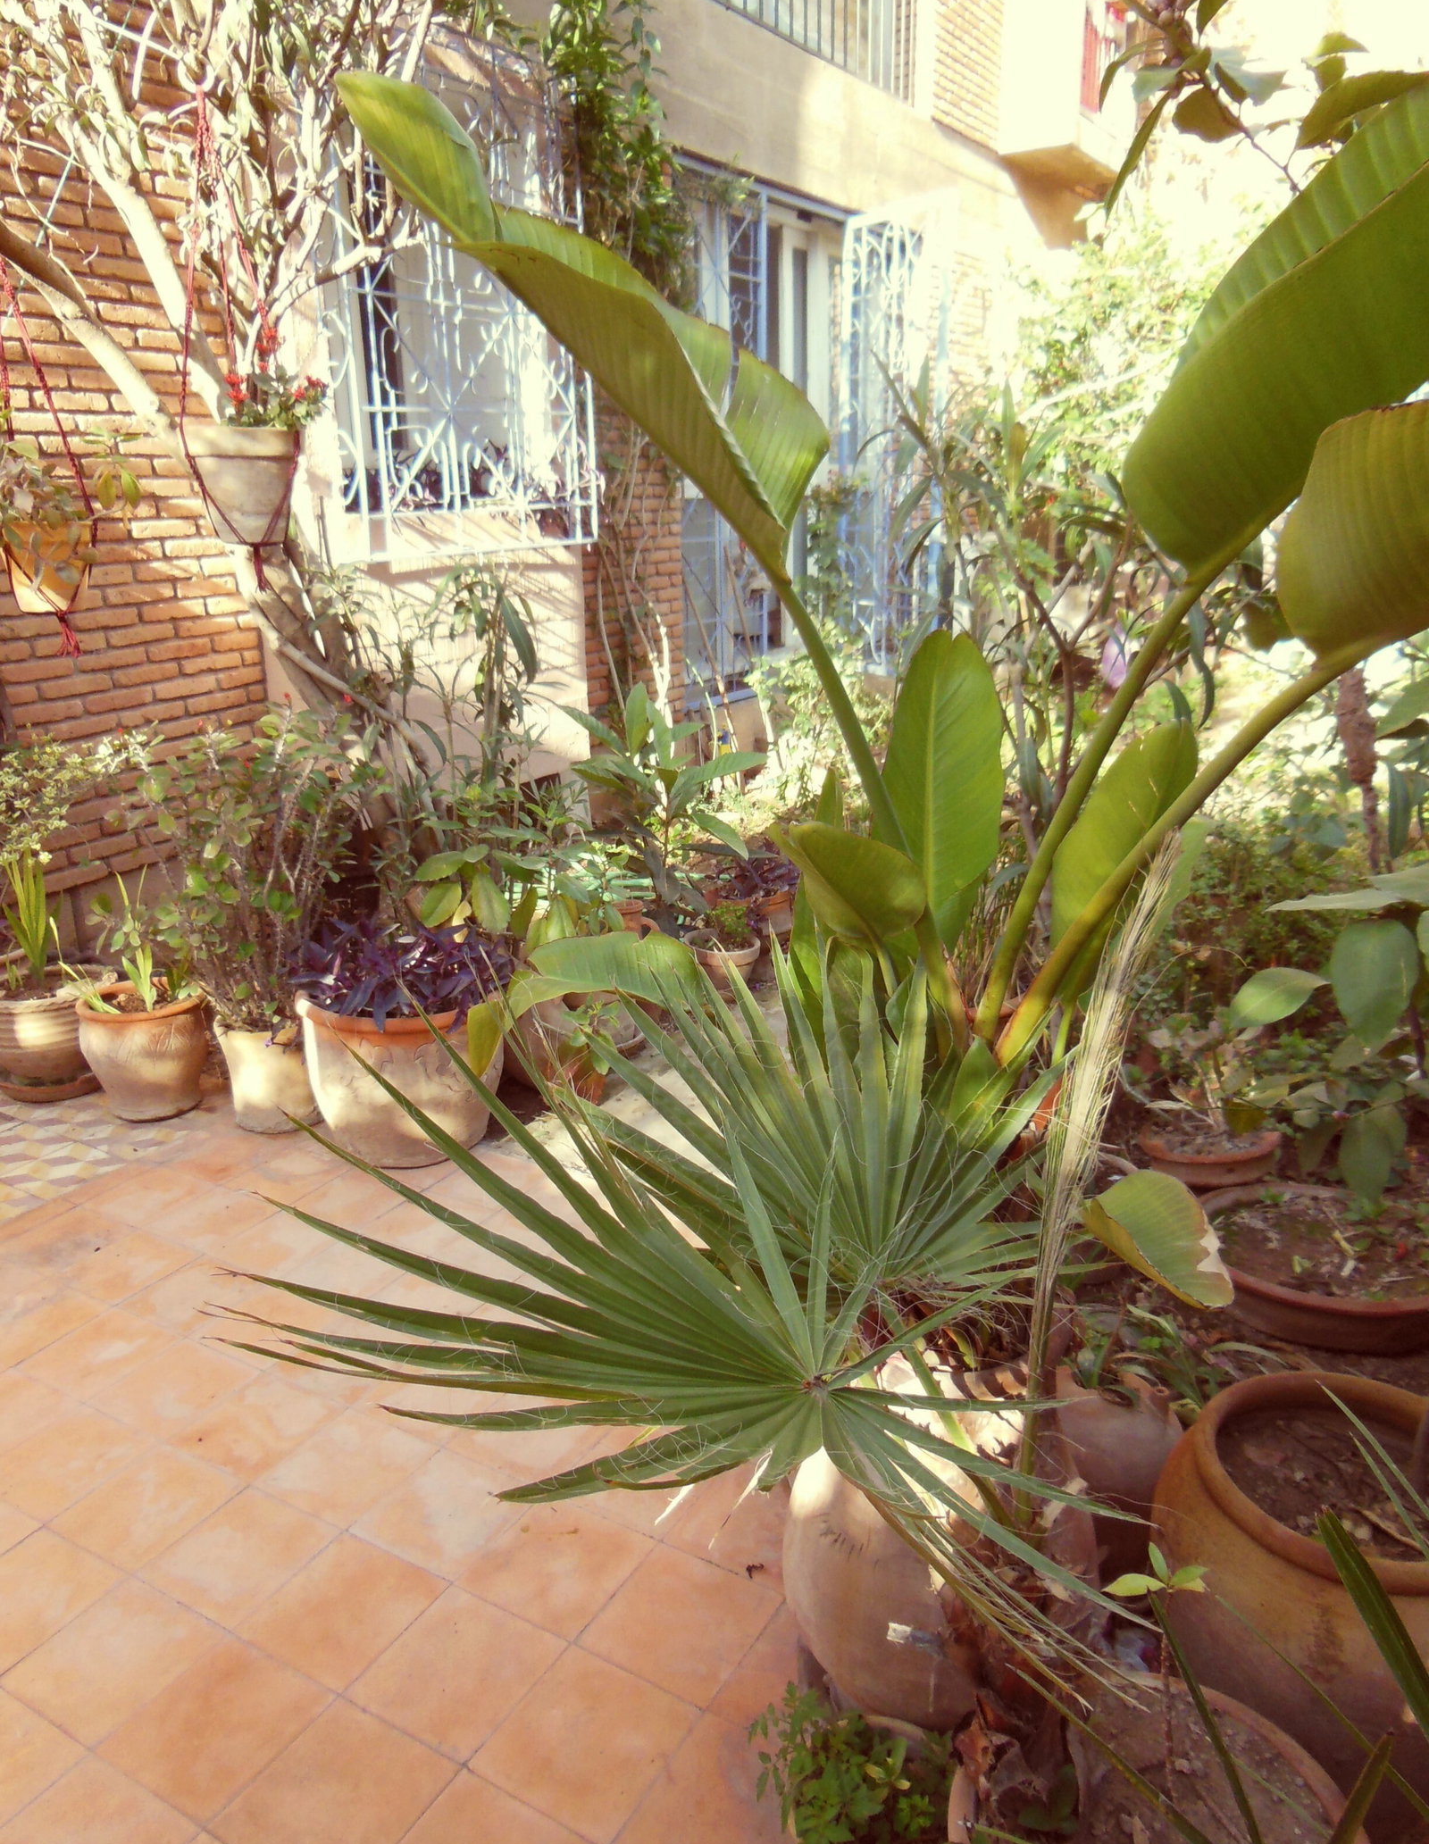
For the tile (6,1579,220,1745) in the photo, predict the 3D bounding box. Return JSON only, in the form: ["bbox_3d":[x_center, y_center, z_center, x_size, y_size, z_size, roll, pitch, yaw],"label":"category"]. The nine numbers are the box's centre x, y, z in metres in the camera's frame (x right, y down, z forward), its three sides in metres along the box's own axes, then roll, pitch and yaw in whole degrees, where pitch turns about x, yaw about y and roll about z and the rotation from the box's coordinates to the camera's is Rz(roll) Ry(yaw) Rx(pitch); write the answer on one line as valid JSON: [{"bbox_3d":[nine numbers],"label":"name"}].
[{"bbox_3d":[-0.765,0.946,1.761,0.200,0.014,0.200,8,21,31],"label":"tile"}]

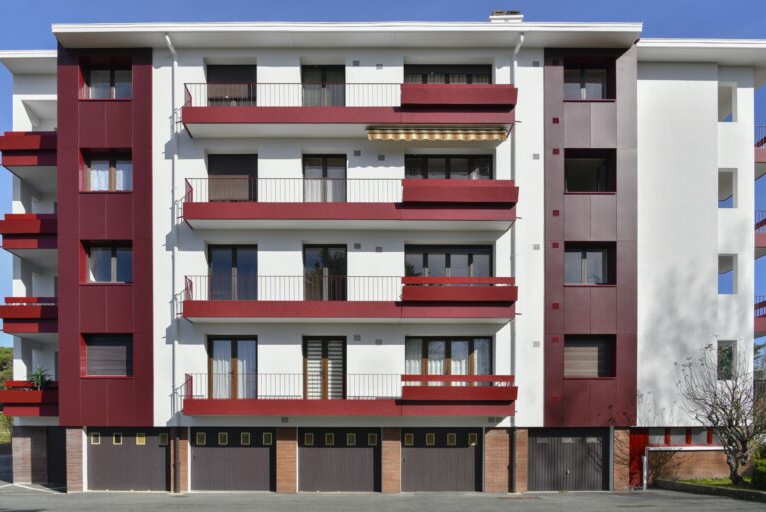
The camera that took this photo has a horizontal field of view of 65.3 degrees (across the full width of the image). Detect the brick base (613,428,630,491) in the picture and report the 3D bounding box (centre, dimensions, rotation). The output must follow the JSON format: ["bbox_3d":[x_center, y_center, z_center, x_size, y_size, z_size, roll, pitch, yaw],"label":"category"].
[{"bbox_3d":[7.318,6.233,18.475,0.550,1.925,0.450,0,0,0],"label":"brick base"}]

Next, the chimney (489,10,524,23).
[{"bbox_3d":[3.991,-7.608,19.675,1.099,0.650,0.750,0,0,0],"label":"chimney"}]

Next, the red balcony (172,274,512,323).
[{"bbox_3d":[-0.967,1.199,17.250,9.420,1.240,1.200,0,0,0],"label":"red balcony"}]

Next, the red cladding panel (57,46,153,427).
[{"bbox_3d":[-8.260,-0.573,17.780,2.858,11.297,0.250,0,0,0],"label":"red cladding panel"}]

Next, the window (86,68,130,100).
[{"bbox_3d":[-8.540,-5.320,18.650,1.374,1.100,0.150,0,0,0],"label":"window"}]

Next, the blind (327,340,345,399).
[{"bbox_3d":[-1.413,3.479,18.150,0.500,1.820,0.050,0,0,0],"label":"blind"}]

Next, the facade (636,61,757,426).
[{"bbox_3d":[9.903,-0.399,19.050,3.750,11.600,0.400,0,0,0],"label":"facade"}]

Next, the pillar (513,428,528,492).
[{"bbox_3d":[4.201,6.241,18.460,0.428,1.971,0.420,0,0,0],"label":"pillar"}]

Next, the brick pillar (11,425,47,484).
[{"bbox_3d":[-11.469,6.464,19.600,1.160,1.930,0.450,0,0,0],"label":"brick pillar"}]

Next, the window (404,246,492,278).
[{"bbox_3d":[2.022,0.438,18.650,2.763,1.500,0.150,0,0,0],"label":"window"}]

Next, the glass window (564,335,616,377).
[{"bbox_3d":[6.430,3.137,18.600,1.619,1.261,0.150,0,0,0],"label":"glass window"}]

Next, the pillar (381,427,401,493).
[{"bbox_3d":[0.261,6.089,17.850,0.583,1.987,0.350,0,0,0],"label":"pillar"}]

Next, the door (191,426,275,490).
[{"bbox_3d":[-4.500,6.110,17.980,2.559,1.957,0.120,0,0,0],"label":"door"}]

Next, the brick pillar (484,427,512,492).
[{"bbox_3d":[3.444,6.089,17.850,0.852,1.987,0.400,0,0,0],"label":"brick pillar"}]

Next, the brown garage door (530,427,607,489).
[{"bbox_3d":[5.569,6.134,17.980,2.438,1.911,0.120,0,0,0],"label":"brown garage door"}]

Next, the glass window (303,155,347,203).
[{"bbox_3d":[-1.738,-2.142,18.050,1.330,1.850,0.150,0,0,0],"label":"glass window"}]

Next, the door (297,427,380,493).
[{"bbox_3d":[-1.309,6.182,18.100,2.480,1.960,0.100,0,0,0],"label":"door"}]

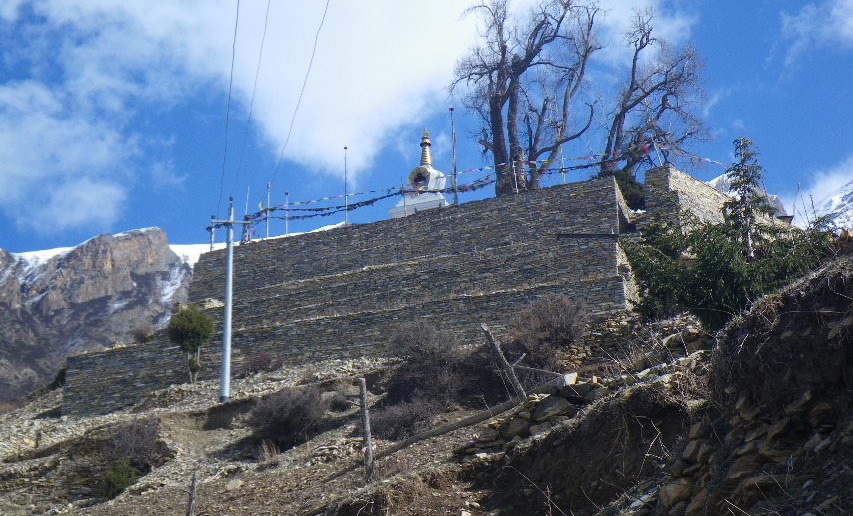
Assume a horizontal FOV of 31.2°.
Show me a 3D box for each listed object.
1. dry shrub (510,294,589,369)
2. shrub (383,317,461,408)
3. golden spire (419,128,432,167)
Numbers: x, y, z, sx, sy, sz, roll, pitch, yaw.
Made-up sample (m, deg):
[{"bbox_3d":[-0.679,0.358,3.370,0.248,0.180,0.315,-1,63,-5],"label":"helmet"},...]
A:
[{"bbox_3d":[3.713,2.237,46.500,2.400,2.100,2.250,0,-13,0],"label":"dry shrub"},{"bbox_3d":[-0.091,3.211,46.500,2.350,2.500,2.250,0,-13,0],"label":"shrub"},{"bbox_3d":[-0.039,-4.339,60.000,0.520,1.550,0.520,0,-13,0],"label":"golden spire"}]

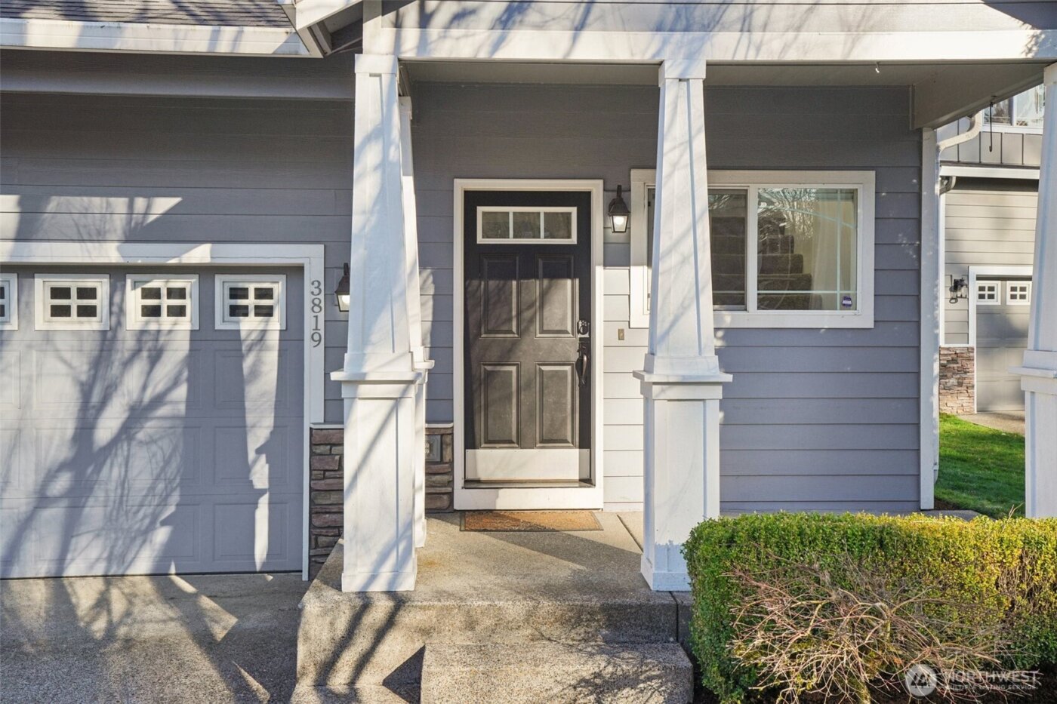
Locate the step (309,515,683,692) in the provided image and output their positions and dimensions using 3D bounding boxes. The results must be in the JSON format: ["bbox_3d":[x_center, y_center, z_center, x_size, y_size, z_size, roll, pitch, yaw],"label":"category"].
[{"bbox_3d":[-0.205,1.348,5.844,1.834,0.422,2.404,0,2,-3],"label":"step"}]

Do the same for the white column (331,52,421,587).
[{"bbox_3d":[-0.748,-0.141,5.195,0.436,2.645,0.436,0,2,-3],"label":"white column"}]

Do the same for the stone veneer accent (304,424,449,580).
[{"bbox_3d":[-1.000,1.014,6.961,0.981,1.053,0.080,0,2,-3],"label":"stone veneer accent"}]

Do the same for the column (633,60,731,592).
[{"bbox_3d":[0.785,-0.139,5.266,0.436,2.641,0.436,0,2,-3],"label":"column"}]

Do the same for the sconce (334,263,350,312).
[{"bbox_3d":[-1.214,-0.429,6.840,0.140,0.332,0.190,0,2,-3],"label":"sconce"}]

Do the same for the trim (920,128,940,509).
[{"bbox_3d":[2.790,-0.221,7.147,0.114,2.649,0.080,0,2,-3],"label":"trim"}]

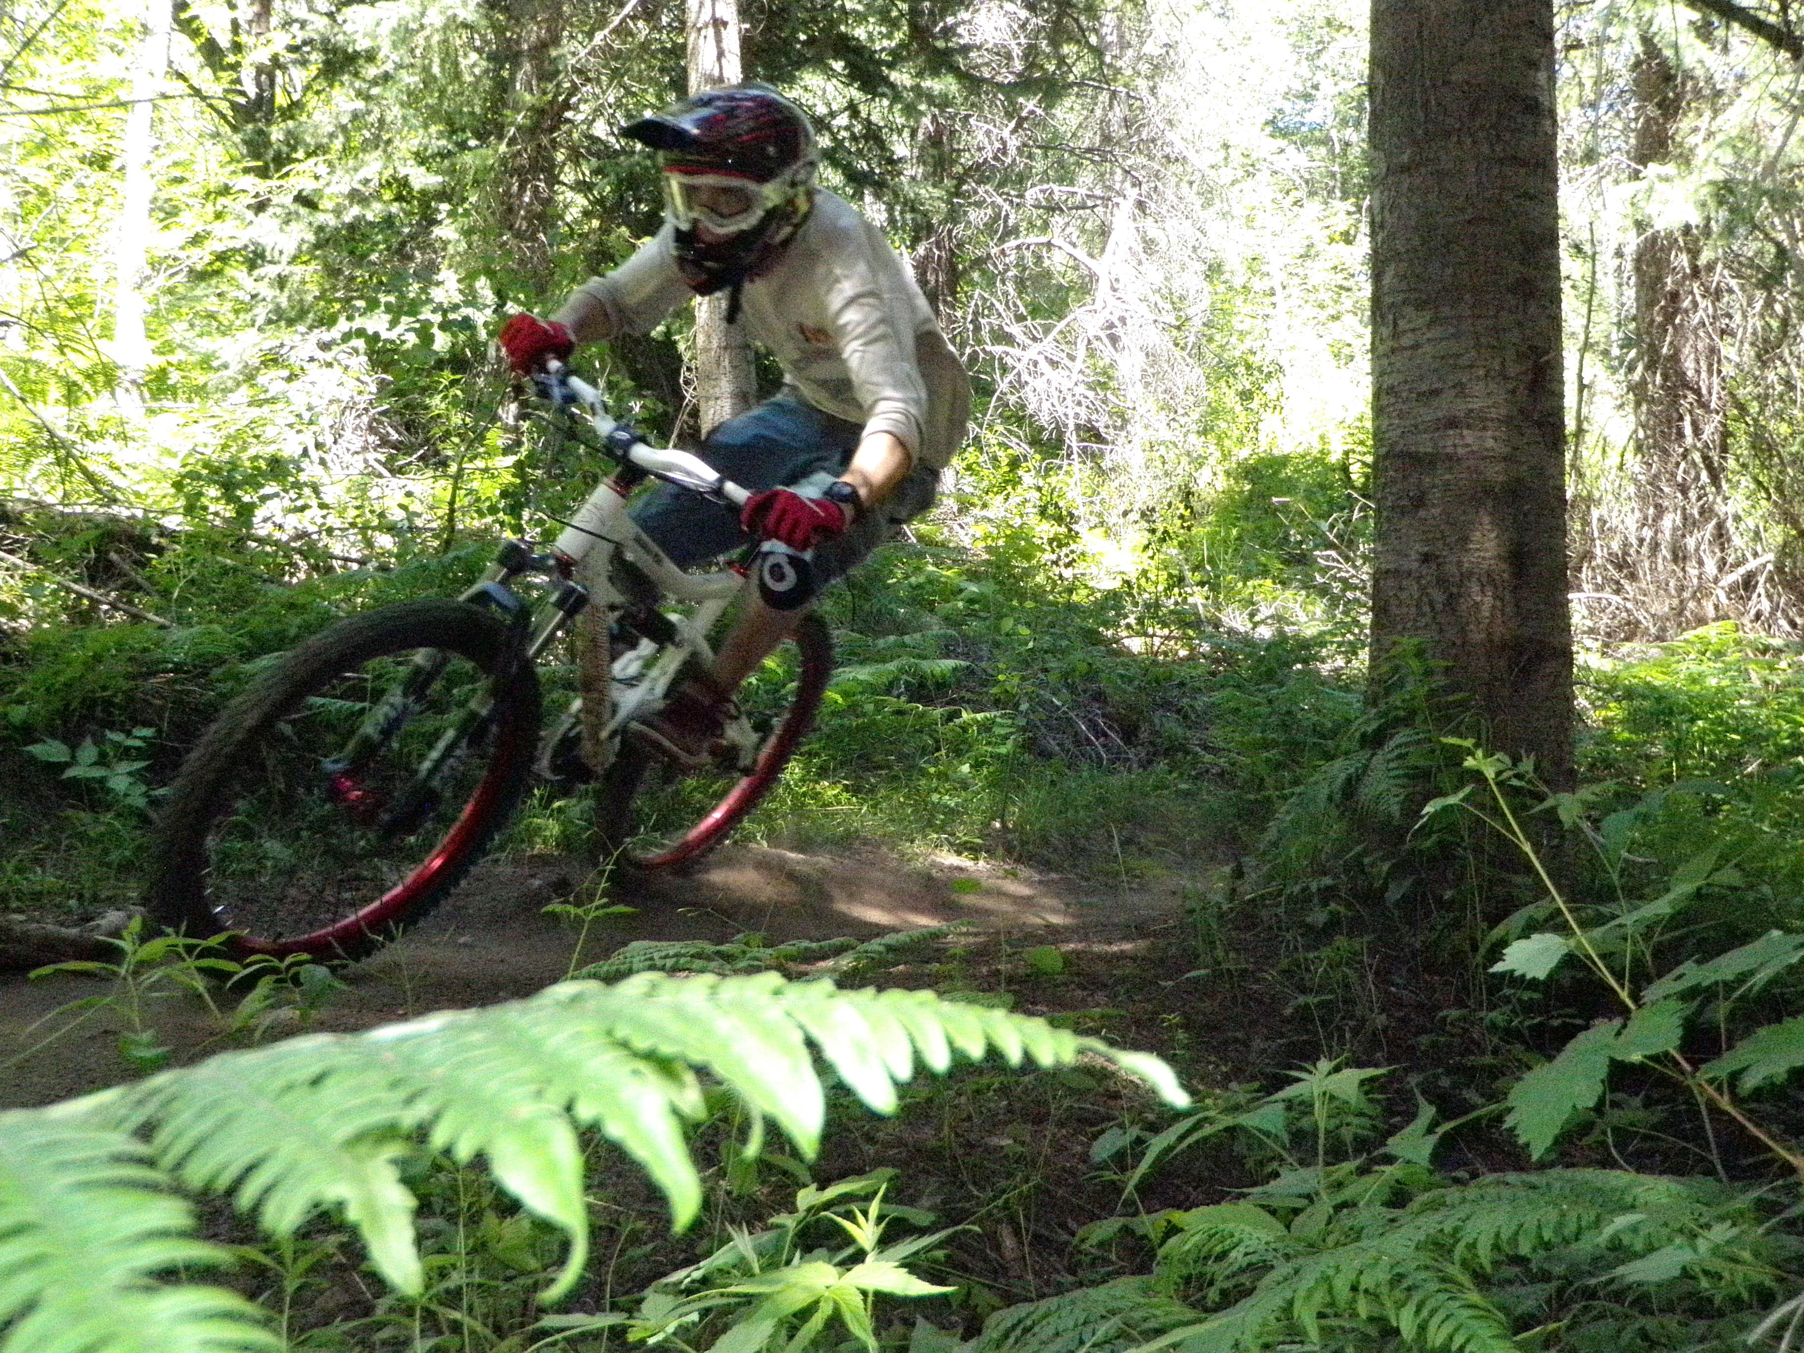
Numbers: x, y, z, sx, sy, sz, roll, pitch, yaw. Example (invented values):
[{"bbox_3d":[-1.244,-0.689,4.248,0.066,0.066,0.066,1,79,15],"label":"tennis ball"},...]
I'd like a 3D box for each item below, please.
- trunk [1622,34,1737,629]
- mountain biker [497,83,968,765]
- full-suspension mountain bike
[{"bbox_3d":[4.350,-1.810,10.500,0.560,3.600,0.560,-1,-2,27],"label":"trunk"},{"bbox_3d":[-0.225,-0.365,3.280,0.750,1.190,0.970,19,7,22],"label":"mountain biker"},{"bbox_3d":[-0.500,0.014,3.290,0.690,1.030,1.760,36,16,19],"label":"full-suspension mountain bike"}]

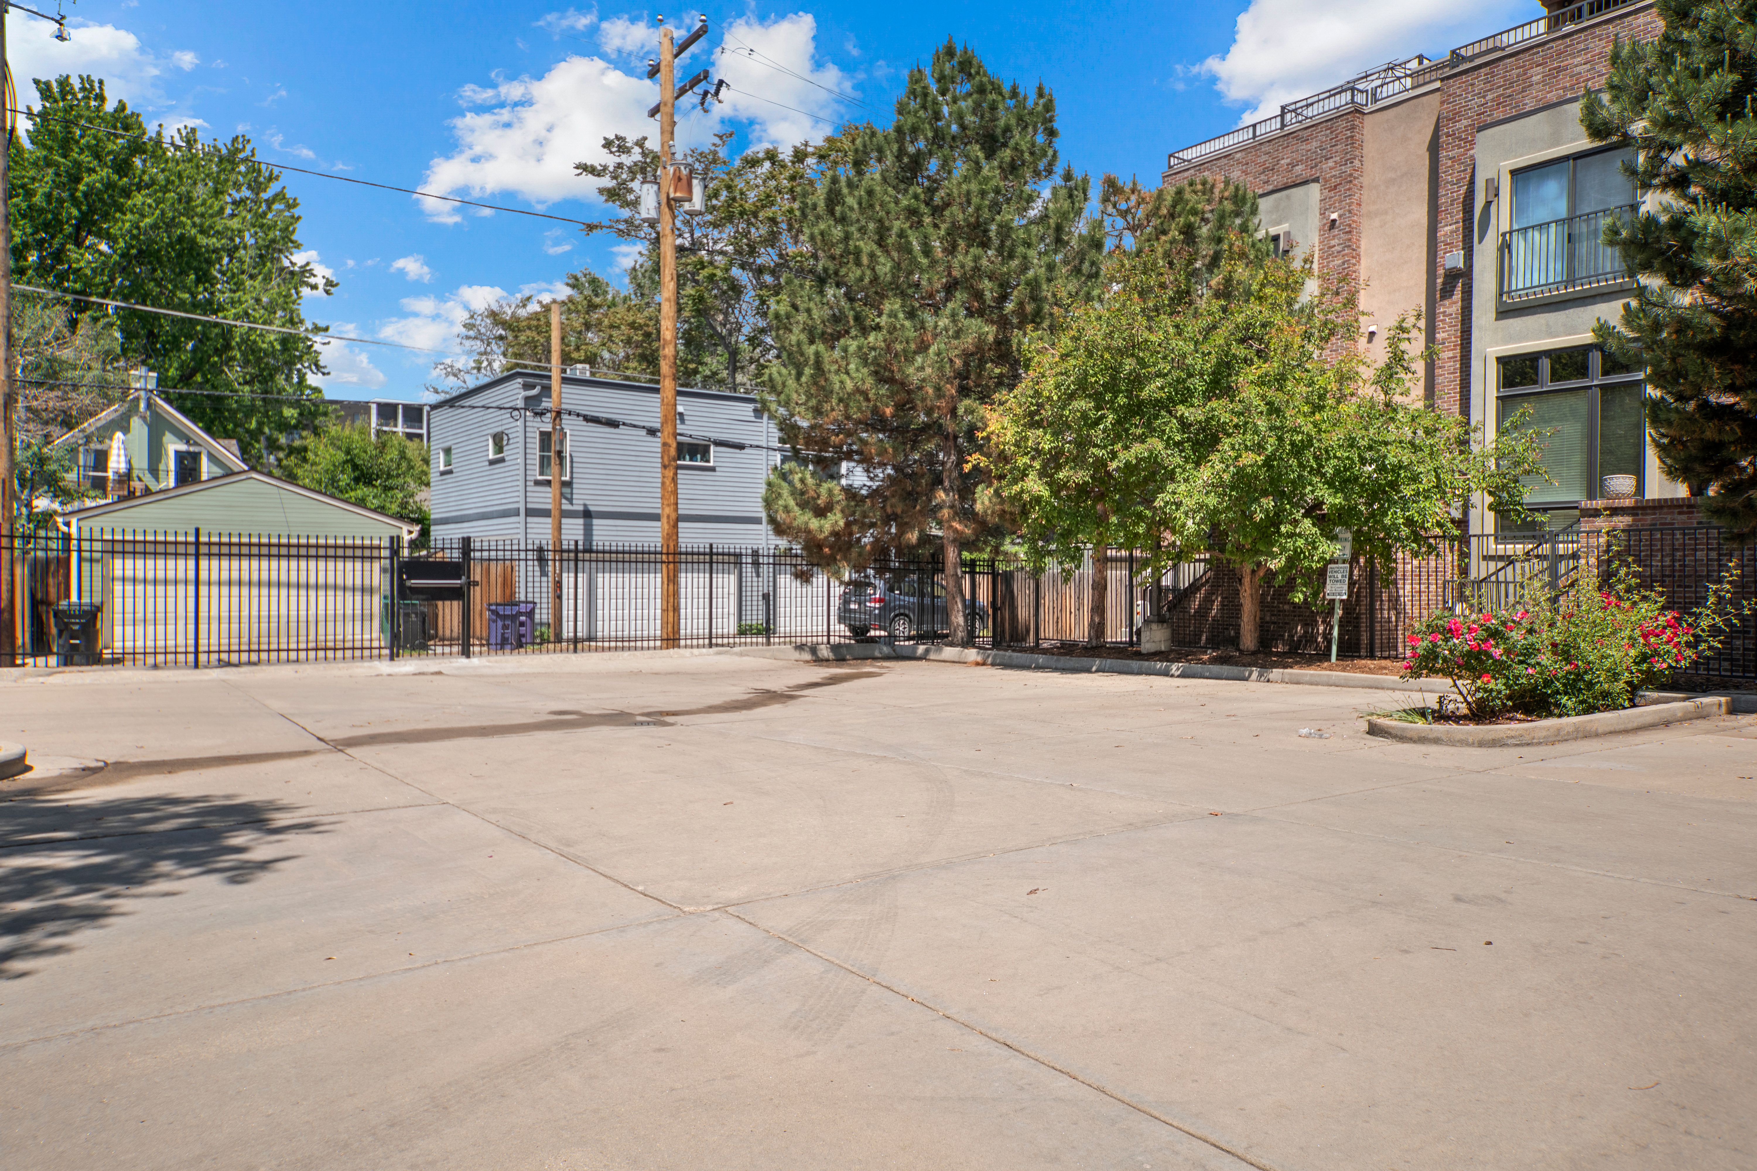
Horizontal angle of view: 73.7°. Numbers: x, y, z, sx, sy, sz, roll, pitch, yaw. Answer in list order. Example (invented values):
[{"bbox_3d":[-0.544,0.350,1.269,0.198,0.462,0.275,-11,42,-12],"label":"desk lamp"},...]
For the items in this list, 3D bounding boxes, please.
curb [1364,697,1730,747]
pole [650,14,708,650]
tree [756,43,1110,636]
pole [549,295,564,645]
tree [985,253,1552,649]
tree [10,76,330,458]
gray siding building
[{"bbox_3d":[5.550,1.040,9.600,3.750,0.170,1.400,0,1,-37],"label":"curb"},{"bbox_3d":[-3.750,-4.600,21.600,0.800,11.800,2.200,0,1,-37],"label":"pole"},{"bbox_3d":[1.050,-4.600,22.200,6.300,11.500,6.000,0,1,0],"label":"tree"},{"bbox_3d":[-7.150,-2.550,26.100,0.250,7.650,0.250,0,1,0],"label":"pole"},{"bbox_3d":[5.500,-2.150,17.200,7.500,6.100,6.600,0,1,0],"label":"tree"},{"bbox_3d":[-28.000,-9.500,46.500,12.000,21.000,12.000,0,1,0],"label":"tree"},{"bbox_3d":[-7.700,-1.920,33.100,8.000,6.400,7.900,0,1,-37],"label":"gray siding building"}]

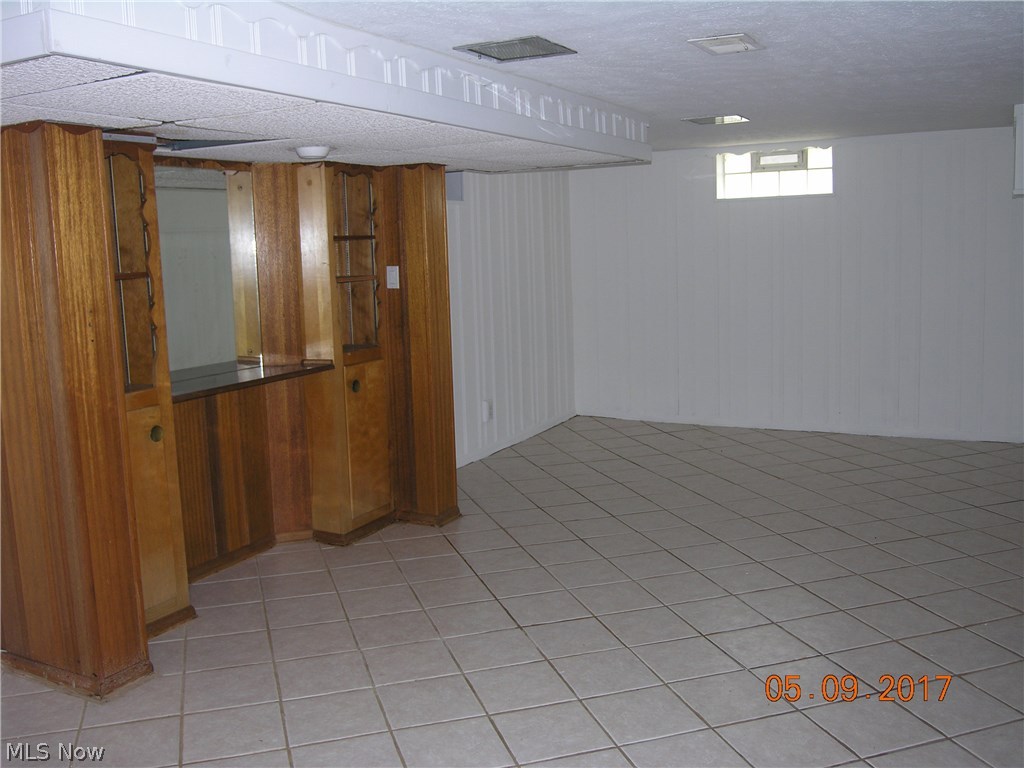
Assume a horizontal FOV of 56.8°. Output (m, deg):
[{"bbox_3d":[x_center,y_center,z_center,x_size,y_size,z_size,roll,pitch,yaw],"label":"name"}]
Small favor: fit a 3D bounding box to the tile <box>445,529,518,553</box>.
[{"bbox_3d":[-0.145,0.788,4.747,0.304,0.010,0.304,-4,9,-17],"label":"tile"}]

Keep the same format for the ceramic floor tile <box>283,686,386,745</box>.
[{"bbox_3d":[-0.564,1.058,3.006,0.302,0.010,0.302,-4,9,-17],"label":"ceramic floor tile"}]

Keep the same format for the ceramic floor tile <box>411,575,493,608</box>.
[{"bbox_3d":[-0.256,0.893,4.057,0.302,0.010,0.302,-4,9,-17],"label":"ceramic floor tile"}]

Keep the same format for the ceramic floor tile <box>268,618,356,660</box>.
[{"bbox_3d":[-0.747,0.970,3.568,0.303,0.010,0.303,-4,9,-17],"label":"ceramic floor tile"}]

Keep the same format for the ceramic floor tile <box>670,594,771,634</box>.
[{"bbox_3d":[0.813,0.912,3.721,0.302,0.010,0.302,-4,9,-17],"label":"ceramic floor tile"}]

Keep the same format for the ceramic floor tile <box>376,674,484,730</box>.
[{"bbox_3d":[-0.269,1.030,3.064,0.302,0.010,0.302,-4,9,-17],"label":"ceramic floor tile"}]

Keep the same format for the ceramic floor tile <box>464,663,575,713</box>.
[{"bbox_3d":[0.025,1.013,3.155,0.302,0.010,0.302,-4,9,-17],"label":"ceramic floor tile"}]

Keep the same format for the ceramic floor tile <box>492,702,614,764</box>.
[{"bbox_3d":[0.120,1.062,2.886,0.304,0.010,0.304,-4,9,-17],"label":"ceramic floor tile"}]

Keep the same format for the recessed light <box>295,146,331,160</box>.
[{"bbox_3d":[-0.809,-0.933,3.833,0.145,0.045,0.145,-1,9,0],"label":"recessed light"}]

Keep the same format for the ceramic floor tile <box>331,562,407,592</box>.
[{"bbox_3d":[-0.650,0.865,4.230,0.302,0.010,0.302,-4,9,-17],"label":"ceramic floor tile"}]

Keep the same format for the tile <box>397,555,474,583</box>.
[{"bbox_3d":[-0.351,0.850,4.354,0.302,0.010,0.302,-4,9,-17],"label":"tile"}]

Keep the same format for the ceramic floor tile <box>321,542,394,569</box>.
[{"bbox_3d":[-0.743,0.830,4.562,0.304,0.010,0.304,-4,9,-17],"label":"ceramic floor tile"}]

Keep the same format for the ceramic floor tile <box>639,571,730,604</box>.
[{"bbox_3d":[0.730,0.875,4.040,0.304,0.010,0.304,-4,9,-17],"label":"ceramic floor tile"}]

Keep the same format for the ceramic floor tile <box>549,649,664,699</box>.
[{"bbox_3d":[0.323,0.999,3.271,0.302,0.010,0.302,-4,9,-17],"label":"ceramic floor tile"}]

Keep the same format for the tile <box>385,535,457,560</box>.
[{"bbox_3d":[-0.440,0.805,4.625,0.303,0.010,0.303,-4,9,-17],"label":"tile"}]

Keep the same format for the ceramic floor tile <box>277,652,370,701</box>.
[{"bbox_3d":[-0.653,1.006,3.267,0.302,0.010,0.302,-4,9,-17],"label":"ceramic floor tile"}]

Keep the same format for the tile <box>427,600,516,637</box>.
[{"bbox_3d":[-0.165,0.930,3.738,0.302,0.010,0.302,-4,9,-17],"label":"tile"}]

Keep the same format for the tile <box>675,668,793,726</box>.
[{"bbox_3d":[0.708,1.015,3.058,0.303,0.010,0.303,-4,9,-17],"label":"tile"}]

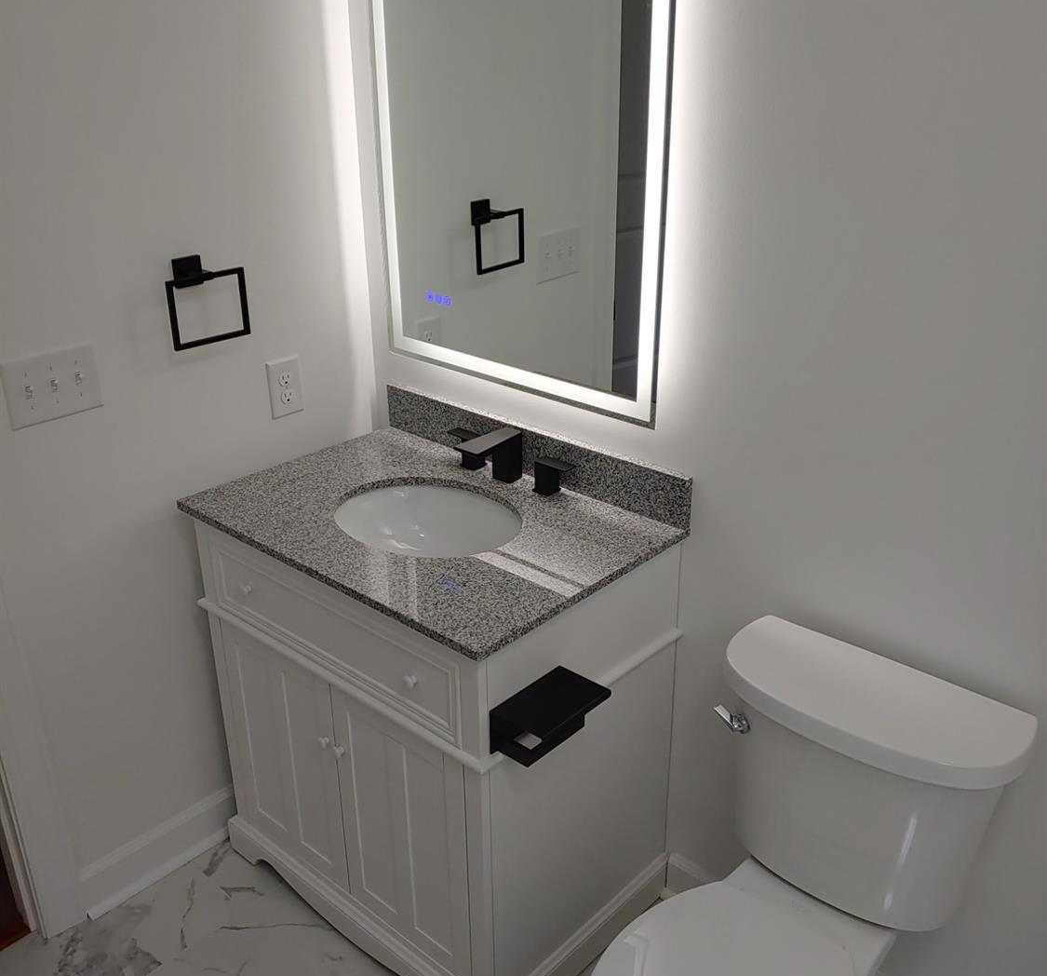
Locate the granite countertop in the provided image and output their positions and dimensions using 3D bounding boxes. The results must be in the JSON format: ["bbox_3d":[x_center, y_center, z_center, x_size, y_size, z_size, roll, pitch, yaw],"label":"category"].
[{"bbox_3d":[-0.183,0.061,1.913,0.815,0.020,0.559,20,31,37],"label":"granite countertop"}]

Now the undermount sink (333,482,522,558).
[{"bbox_3d":[-0.182,0.135,1.952,0.416,0.150,0.332,20,31,37],"label":"undermount sink"}]

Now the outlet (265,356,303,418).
[{"bbox_3d":[-0.505,-0.214,2.149,0.007,0.125,0.083,20,31,37],"label":"outlet"}]

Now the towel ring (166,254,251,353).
[{"bbox_3d":[-0.610,-0.357,1.905,0.068,0.154,0.167,20,31,37],"label":"towel ring"}]

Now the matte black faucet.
[{"bbox_3d":[-0.064,-0.052,2.017,0.054,0.101,0.144,20,31,37],"label":"matte black faucet"}]

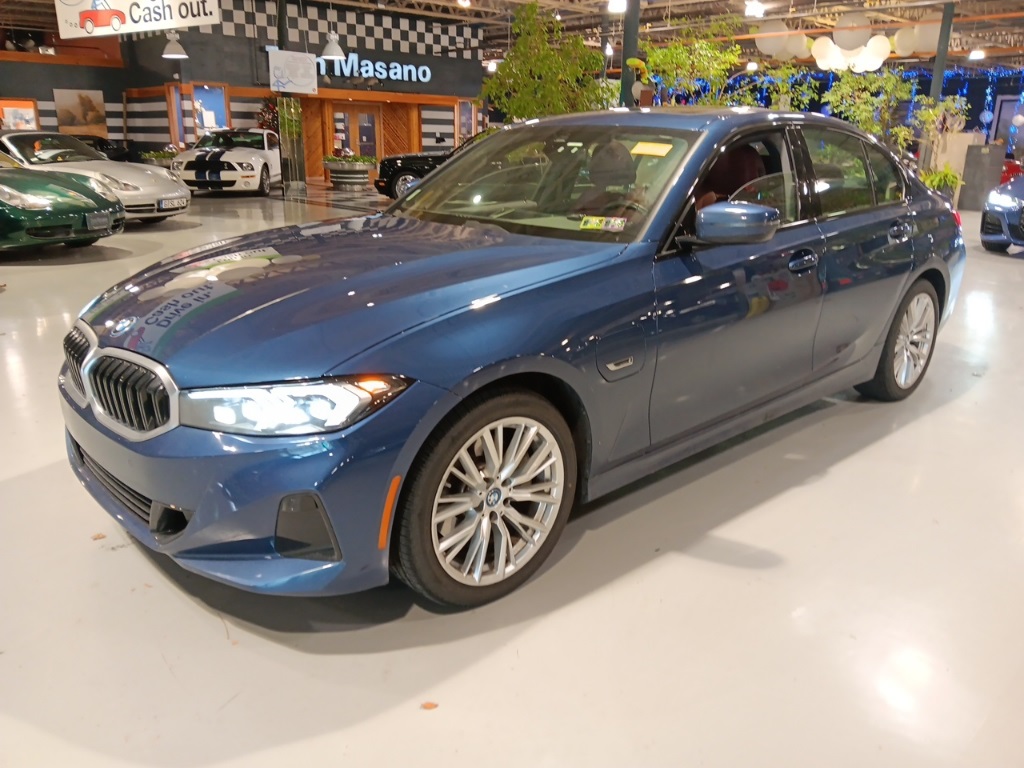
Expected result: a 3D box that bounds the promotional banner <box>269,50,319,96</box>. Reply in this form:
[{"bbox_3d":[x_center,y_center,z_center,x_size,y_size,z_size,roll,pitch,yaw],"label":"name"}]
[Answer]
[{"bbox_3d":[-4.406,-6.272,15.500,1.040,0.750,0.020,-15,23,-40],"label":"promotional banner"}]

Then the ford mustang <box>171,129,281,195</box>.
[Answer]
[{"bbox_3d":[-6.453,-5.333,18.443,1.880,1.385,4.770,0,18,-2],"label":"ford mustang"}]

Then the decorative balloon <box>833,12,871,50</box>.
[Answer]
[{"bbox_3d":[8.387,-8.708,19.000,0.860,0.877,0.860,8,19,21],"label":"decorative balloon"}]

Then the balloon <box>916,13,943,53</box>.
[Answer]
[{"bbox_3d":[9.888,-8.226,18.000,0.870,0.887,0.870,9,20,25],"label":"balloon"}]

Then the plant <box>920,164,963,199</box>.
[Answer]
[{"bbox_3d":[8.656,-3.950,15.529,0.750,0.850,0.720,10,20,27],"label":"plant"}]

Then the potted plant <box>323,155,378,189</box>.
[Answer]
[{"bbox_3d":[-4.165,-5.421,19.533,1.320,0.920,1.320,-3,18,-11],"label":"potted plant"}]

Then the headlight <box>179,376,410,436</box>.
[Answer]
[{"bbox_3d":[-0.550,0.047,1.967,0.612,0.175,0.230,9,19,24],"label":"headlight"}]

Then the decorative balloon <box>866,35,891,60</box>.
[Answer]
[{"bbox_3d":[8.716,-8.000,18.300,0.550,0.570,0.550,8,19,22],"label":"decorative balloon"}]

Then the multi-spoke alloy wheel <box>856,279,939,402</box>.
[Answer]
[{"bbox_3d":[2.031,-0.247,4.052,0.660,0.660,0.225,-15,23,-40],"label":"multi-spoke alloy wheel"}]

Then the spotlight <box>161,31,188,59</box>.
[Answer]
[{"bbox_3d":[-6.577,-6.621,15.000,0.485,0.540,0.485,-6,19,-21],"label":"spotlight"}]

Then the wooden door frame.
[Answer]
[{"bbox_3d":[-4.542,-7.198,22.975,1.760,2.220,0.150,-15,23,-40],"label":"wooden door frame"}]

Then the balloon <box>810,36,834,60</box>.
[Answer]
[{"bbox_3d":[7.723,-8.332,19.100,0.560,0.571,0.560,7,19,19],"label":"balloon"}]

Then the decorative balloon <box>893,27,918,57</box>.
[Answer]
[{"bbox_3d":[9.102,-7.871,17.700,0.600,0.612,0.600,9,19,24],"label":"decorative balloon"}]

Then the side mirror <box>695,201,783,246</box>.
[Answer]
[{"bbox_3d":[0.748,-0.540,2.560,0.175,0.140,0.225,-15,23,-40],"label":"side mirror"}]

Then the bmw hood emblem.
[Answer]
[{"bbox_3d":[-1.124,-0.161,2.208,0.082,0.012,0.082,19,58,45],"label":"bmw hood emblem"}]

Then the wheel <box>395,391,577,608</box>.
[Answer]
[{"bbox_3d":[-0.097,0.312,2.252,0.660,0.660,0.225,-15,23,-40],"label":"wheel"}]

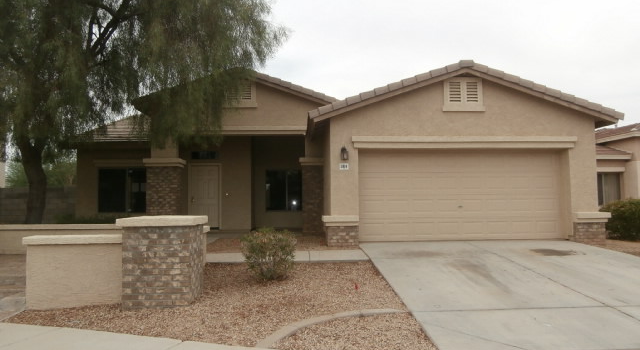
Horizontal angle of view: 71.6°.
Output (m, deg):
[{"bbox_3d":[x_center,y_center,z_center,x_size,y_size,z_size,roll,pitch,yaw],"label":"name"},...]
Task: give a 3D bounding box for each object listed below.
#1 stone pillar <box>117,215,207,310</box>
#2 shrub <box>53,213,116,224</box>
[{"bbox_3d":[-2.180,1.190,6.270,1.000,1.190,0.930,0,-2,-4],"label":"stone pillar"},{"bbox_3d":[-6.930,1.480,13.150,1.850,0.650,0.950,0,-2,-3],"label":"shrub"}]

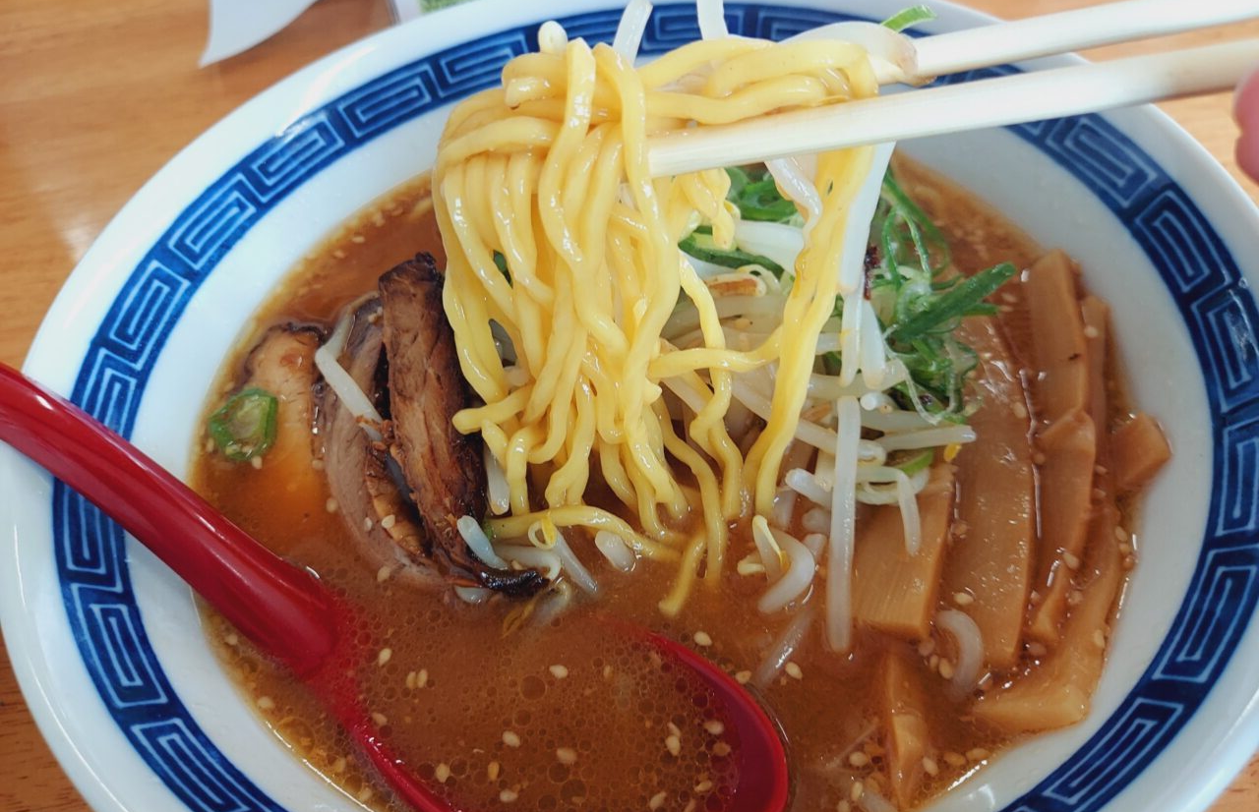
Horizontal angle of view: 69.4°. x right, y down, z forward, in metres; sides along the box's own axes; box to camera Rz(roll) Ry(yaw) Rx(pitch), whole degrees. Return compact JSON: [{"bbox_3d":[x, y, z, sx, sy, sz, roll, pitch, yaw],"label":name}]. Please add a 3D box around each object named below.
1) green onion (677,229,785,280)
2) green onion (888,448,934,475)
[{"bbox_3d":[0.021,-0.031,0.186,0.022,0.006,0.006,20,57,20],"label":"green onion"},{"bbox_3d":[0.050,0.010,0.161,0.009,0.004,0.004,-22,53,-10],"label":"green onion"}]

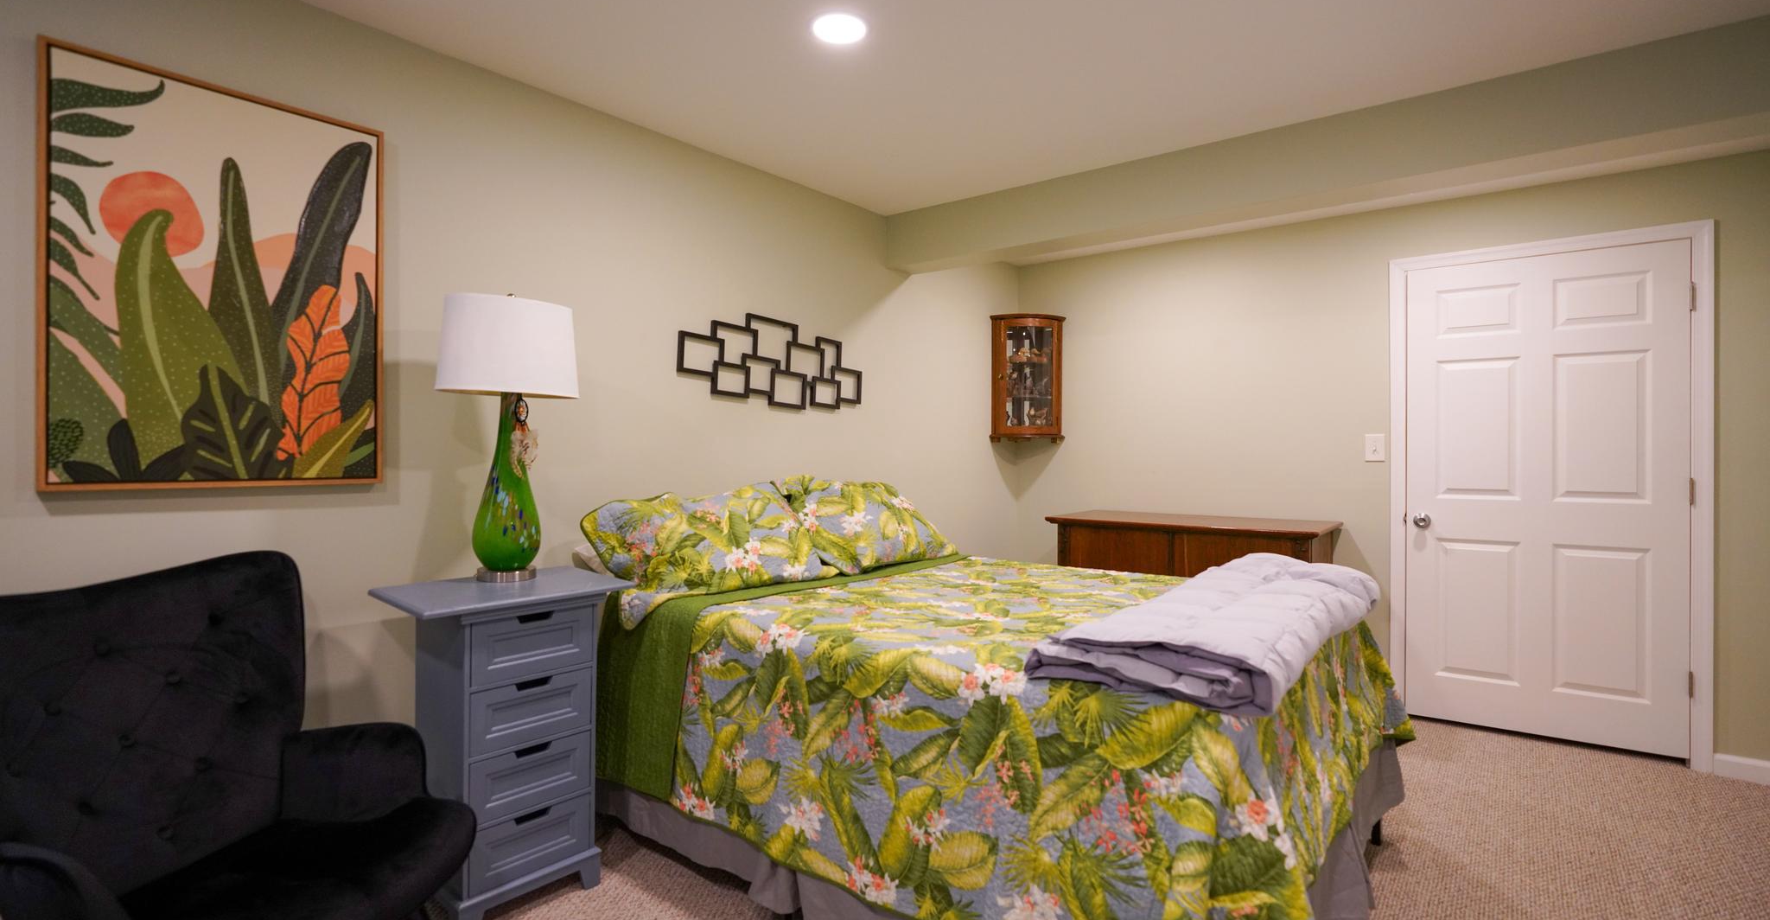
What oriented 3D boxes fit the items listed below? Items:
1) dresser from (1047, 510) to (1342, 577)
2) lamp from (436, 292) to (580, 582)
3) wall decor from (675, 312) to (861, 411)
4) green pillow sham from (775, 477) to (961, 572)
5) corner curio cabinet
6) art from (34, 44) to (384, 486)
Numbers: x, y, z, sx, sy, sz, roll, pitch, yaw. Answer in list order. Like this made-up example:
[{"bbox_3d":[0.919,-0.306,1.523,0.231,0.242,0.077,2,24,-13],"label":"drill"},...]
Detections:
[{"bbox_3d":[1.513,0.741,3.899,1.250,0.878,0.570,0,0,38],"label":"dresser"},{"bbox_3d":[-1.109,-0.070,2.310,0.385,0.830,0.385,0,0,40],"label":"lamp"},{"bbox_3d":[-0.445,-0.408,3.345,0.030,0.390,1.035,0,0,40],"label":"wall decor"},{"bbox_3d":[-0.047,0.253,3.284,0.700,0.470,0.200,0,-40,-50],"label":"green pillow sham"},{"bbox_3d":[0.835,-0.472,4.680,0.440,0.730,0.300,0,0,-7],"label":"corner curio cabinet"},{"bbox_3d":[-1.622,-0.421,1.955,0.040,0.975,0.655,0,0,40],"label":"art"}]

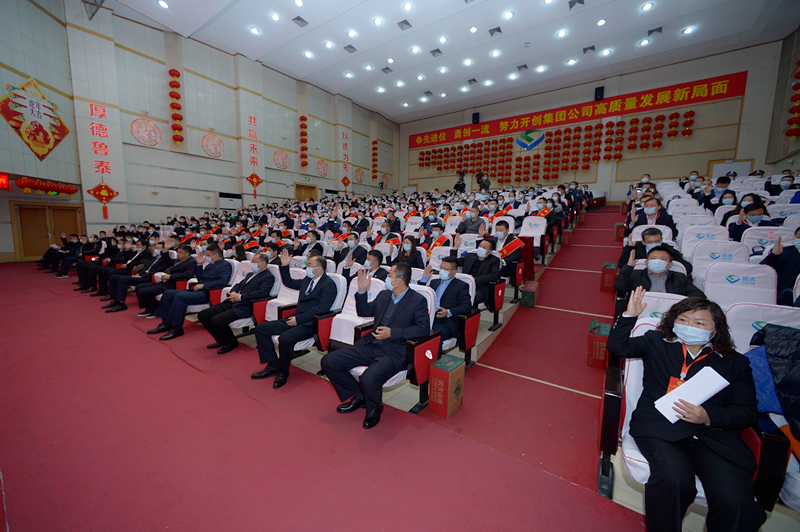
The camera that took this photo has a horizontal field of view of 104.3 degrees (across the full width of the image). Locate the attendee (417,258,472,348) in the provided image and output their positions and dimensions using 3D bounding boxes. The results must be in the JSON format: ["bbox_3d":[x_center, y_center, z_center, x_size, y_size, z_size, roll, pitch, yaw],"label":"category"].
[{"bbox_3d":[0.451,0.523,3.484,0.640,1.220,0.870,5,8,35],"label":"attendee"}]

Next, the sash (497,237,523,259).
[{"bbox_3d":[1.759,-0.280,4.993,0.460,0.460,0.280,5,8,35],"label":"sash"}]

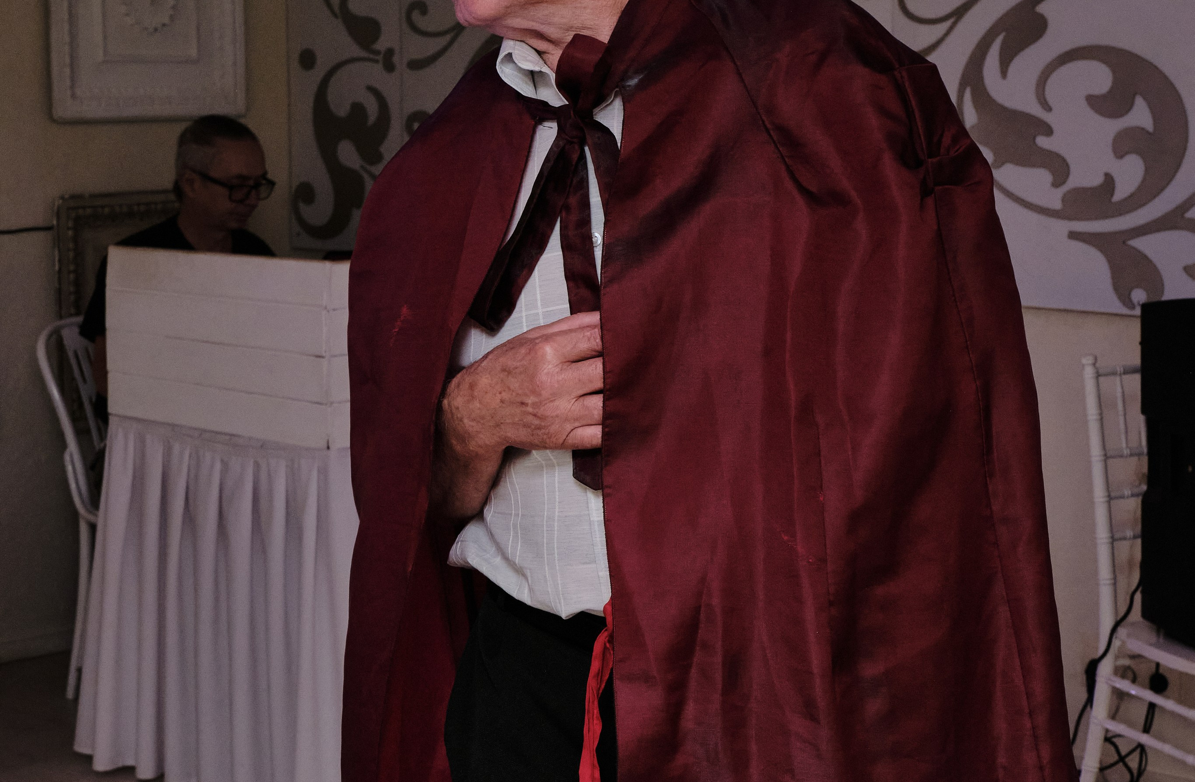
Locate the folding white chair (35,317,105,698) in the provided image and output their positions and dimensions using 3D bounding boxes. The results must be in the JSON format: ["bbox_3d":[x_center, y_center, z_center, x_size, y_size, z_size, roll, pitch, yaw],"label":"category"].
[{"bbox_3d":[-0.955,0.286,4.714,0.500,0.840,0.450,6,10,39],"label":"folding white chair"}]

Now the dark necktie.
[{"bbox_3d":[-0.039,-0.094,1.480,0.110,0.335,0.075,3,9,25],"label":"dark necktie"}]

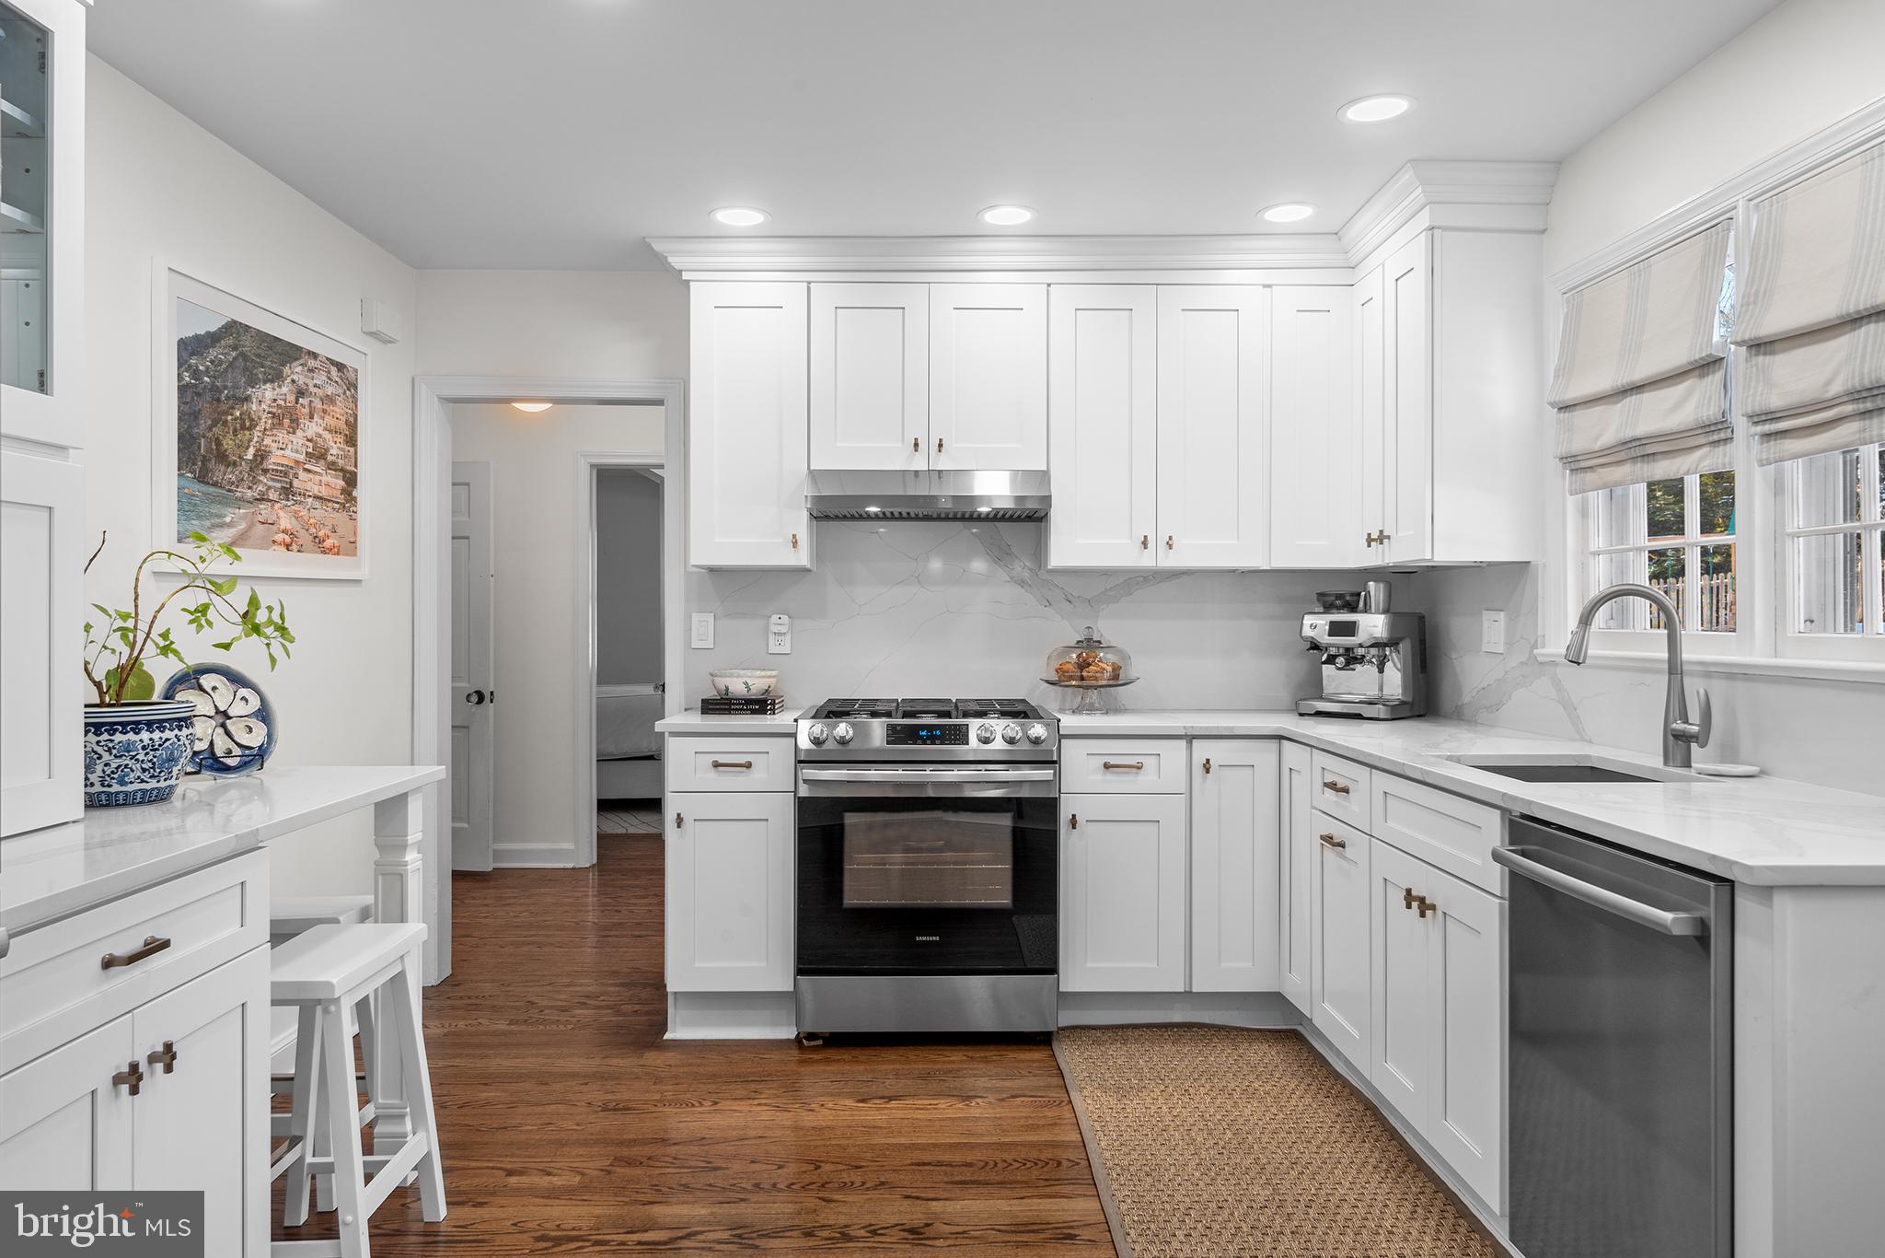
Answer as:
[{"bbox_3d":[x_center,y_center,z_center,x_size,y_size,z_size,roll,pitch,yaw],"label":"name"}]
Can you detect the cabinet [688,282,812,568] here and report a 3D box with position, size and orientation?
[{"bbox_3d":[-0.617,-0.648,4.166,0.380,0.910,0.325,0,0,-1],"label":"cabinet"}]

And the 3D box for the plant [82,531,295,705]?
[{"bbox_3d":[-1.338,-0.020,2.175,0.427,0.299,0.360,0,0,-1],"label":"plant"}]

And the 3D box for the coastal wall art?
[{"bbox_3d":[-1.763,-0.474,3.305,0.030,0.688,1.085,0,0,-1],"label":"coastal wall art"}]

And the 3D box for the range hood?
[{"bbox_3d":[-0.048,-0.441,4.109,0.758,0.141,0.445,0,0,-1],"label":"range hood"}]

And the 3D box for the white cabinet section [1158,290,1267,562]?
[{"bbox_3d":[0.854,-0.641,4.145,0.348,0.898,0.330,0,0,0],"label":"white cabinet section"}]

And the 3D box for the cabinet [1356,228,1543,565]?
[{"bbox_3d":[1.493,-0.644,3.744,0.322,0.910,0.600,0,0,-1],"label":"cabinet"}]

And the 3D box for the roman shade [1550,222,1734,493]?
[{"bbox_3d":[1.624,-0.617,2.967,0.070,0.531,0.696,0,0,-1],"label":"roman shade"}]

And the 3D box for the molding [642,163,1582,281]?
[{"bbox_3d":[0.366,-1.166,3.816,2.563,0.132,1.055,0,0,-1],"label":"molding"}]

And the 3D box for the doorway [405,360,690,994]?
[{"bbox_3d":[-1.344,0.178,4.367,0.926,2.070,0.140,0,0,-1],"label":"doorway"}]

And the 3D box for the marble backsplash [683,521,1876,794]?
[{"bbox_3d":[0.398,-0.039,3.253,2.510,0.643,2.190,0,0,-1],"label":"marble backsplash"}]

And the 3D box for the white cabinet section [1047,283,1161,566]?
[{"bbox_3d":[0.510,-0.643,4.145,0.345,0.898,0.330,0,0,0],"label":"white cabinet section"}]

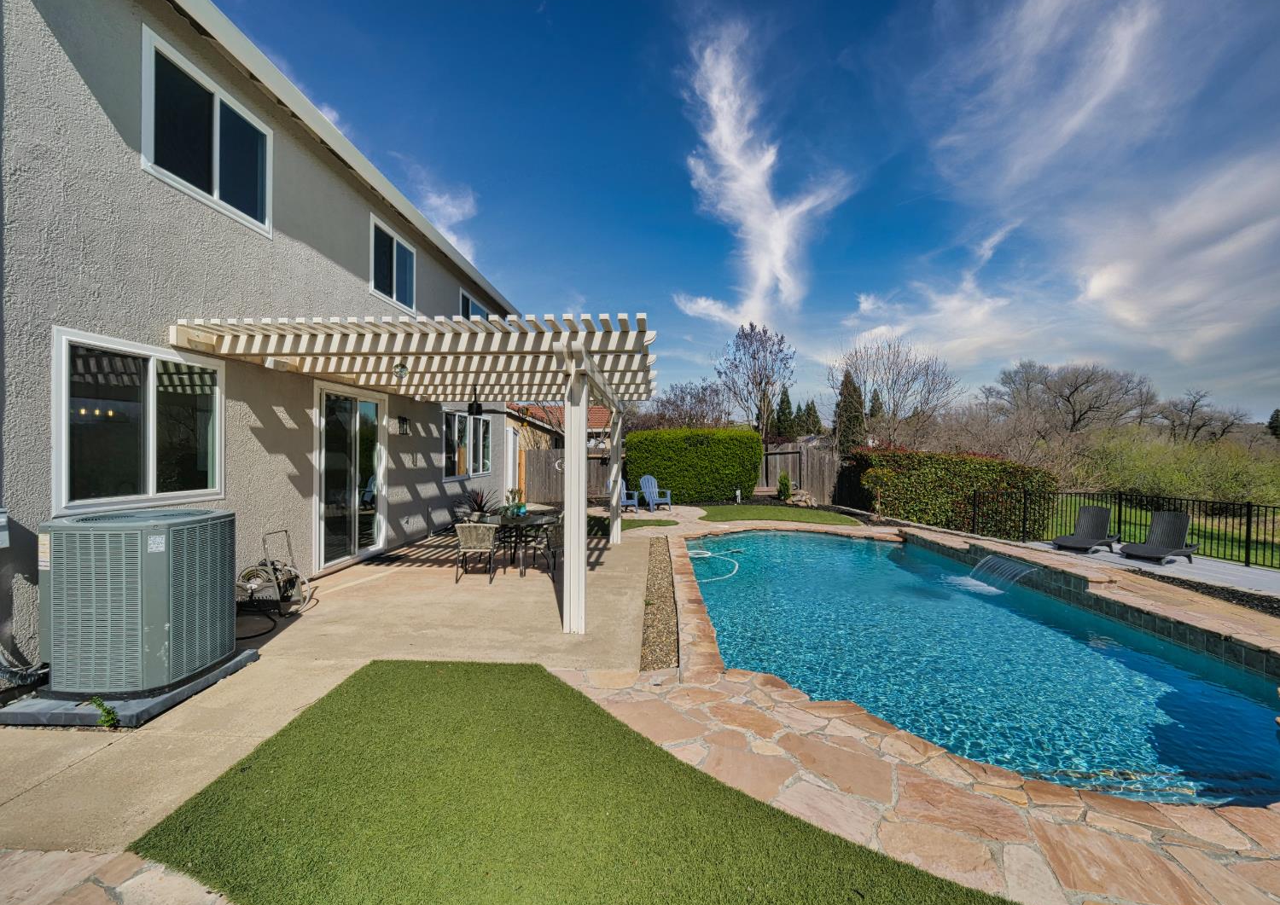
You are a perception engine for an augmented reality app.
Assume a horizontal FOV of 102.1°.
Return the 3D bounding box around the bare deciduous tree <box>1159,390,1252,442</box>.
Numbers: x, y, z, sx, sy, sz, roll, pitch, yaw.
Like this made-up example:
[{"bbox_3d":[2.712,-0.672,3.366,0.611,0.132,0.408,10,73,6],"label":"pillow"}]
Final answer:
[{"bbox_3d":[49.089,-1.150,44.989,5.800,8.566,5.800,0,0,-42],"label":"bare deciduous tree"}]

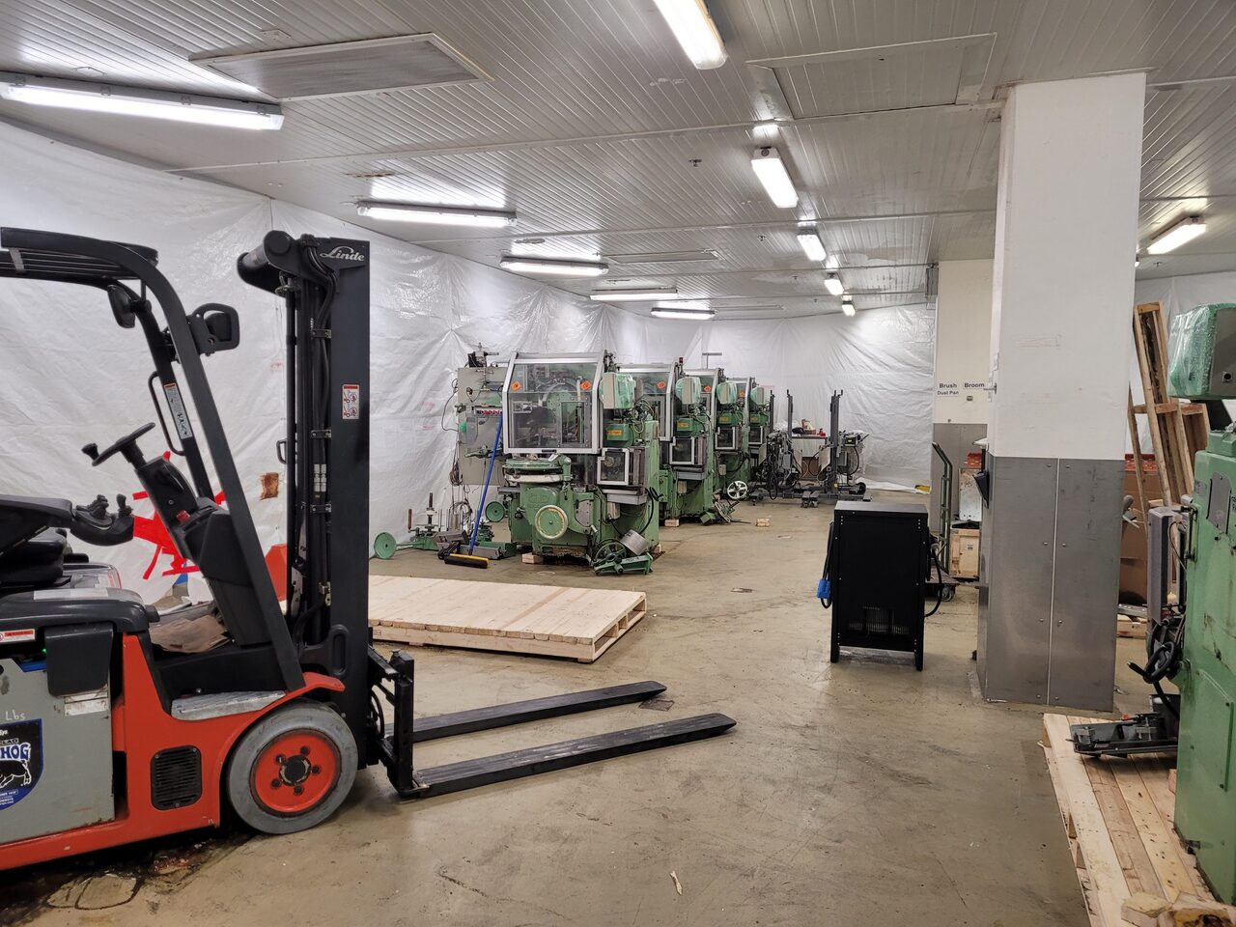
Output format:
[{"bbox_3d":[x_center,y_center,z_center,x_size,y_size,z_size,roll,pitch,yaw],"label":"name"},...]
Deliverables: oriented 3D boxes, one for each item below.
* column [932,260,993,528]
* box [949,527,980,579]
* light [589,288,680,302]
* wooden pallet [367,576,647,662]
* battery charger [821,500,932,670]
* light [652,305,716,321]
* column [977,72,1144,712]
[{"bbox_3d":[3.872,-0.744,10.503,0.567,3.002,0.567,2,4,17],"label":"column"},{"bbox_3d":[2.585,0.658,6.940,0.205,0.375,0.240,1,4,11],"label":"box"},{"bbox_3d":[0.224,-2.411,13.282,1.240,0.130,0.160,2,4,17],"label":"light"},{"bbox_3d":[-1.096,0.984,6.213,2.348,0.134,1.252,2,4,17],"label":"wooden pallet"},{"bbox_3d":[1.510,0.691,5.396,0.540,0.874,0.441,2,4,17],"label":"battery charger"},{"bbox_3d":[1.150,-2.649,16.487,1.290,0.125,0.160,-2,5,-24],"label":"light"},{"bbox_3d":[2.215,-0.321,4.730,0.567,3.002,0.567,2,4,17],"label":"column"}]

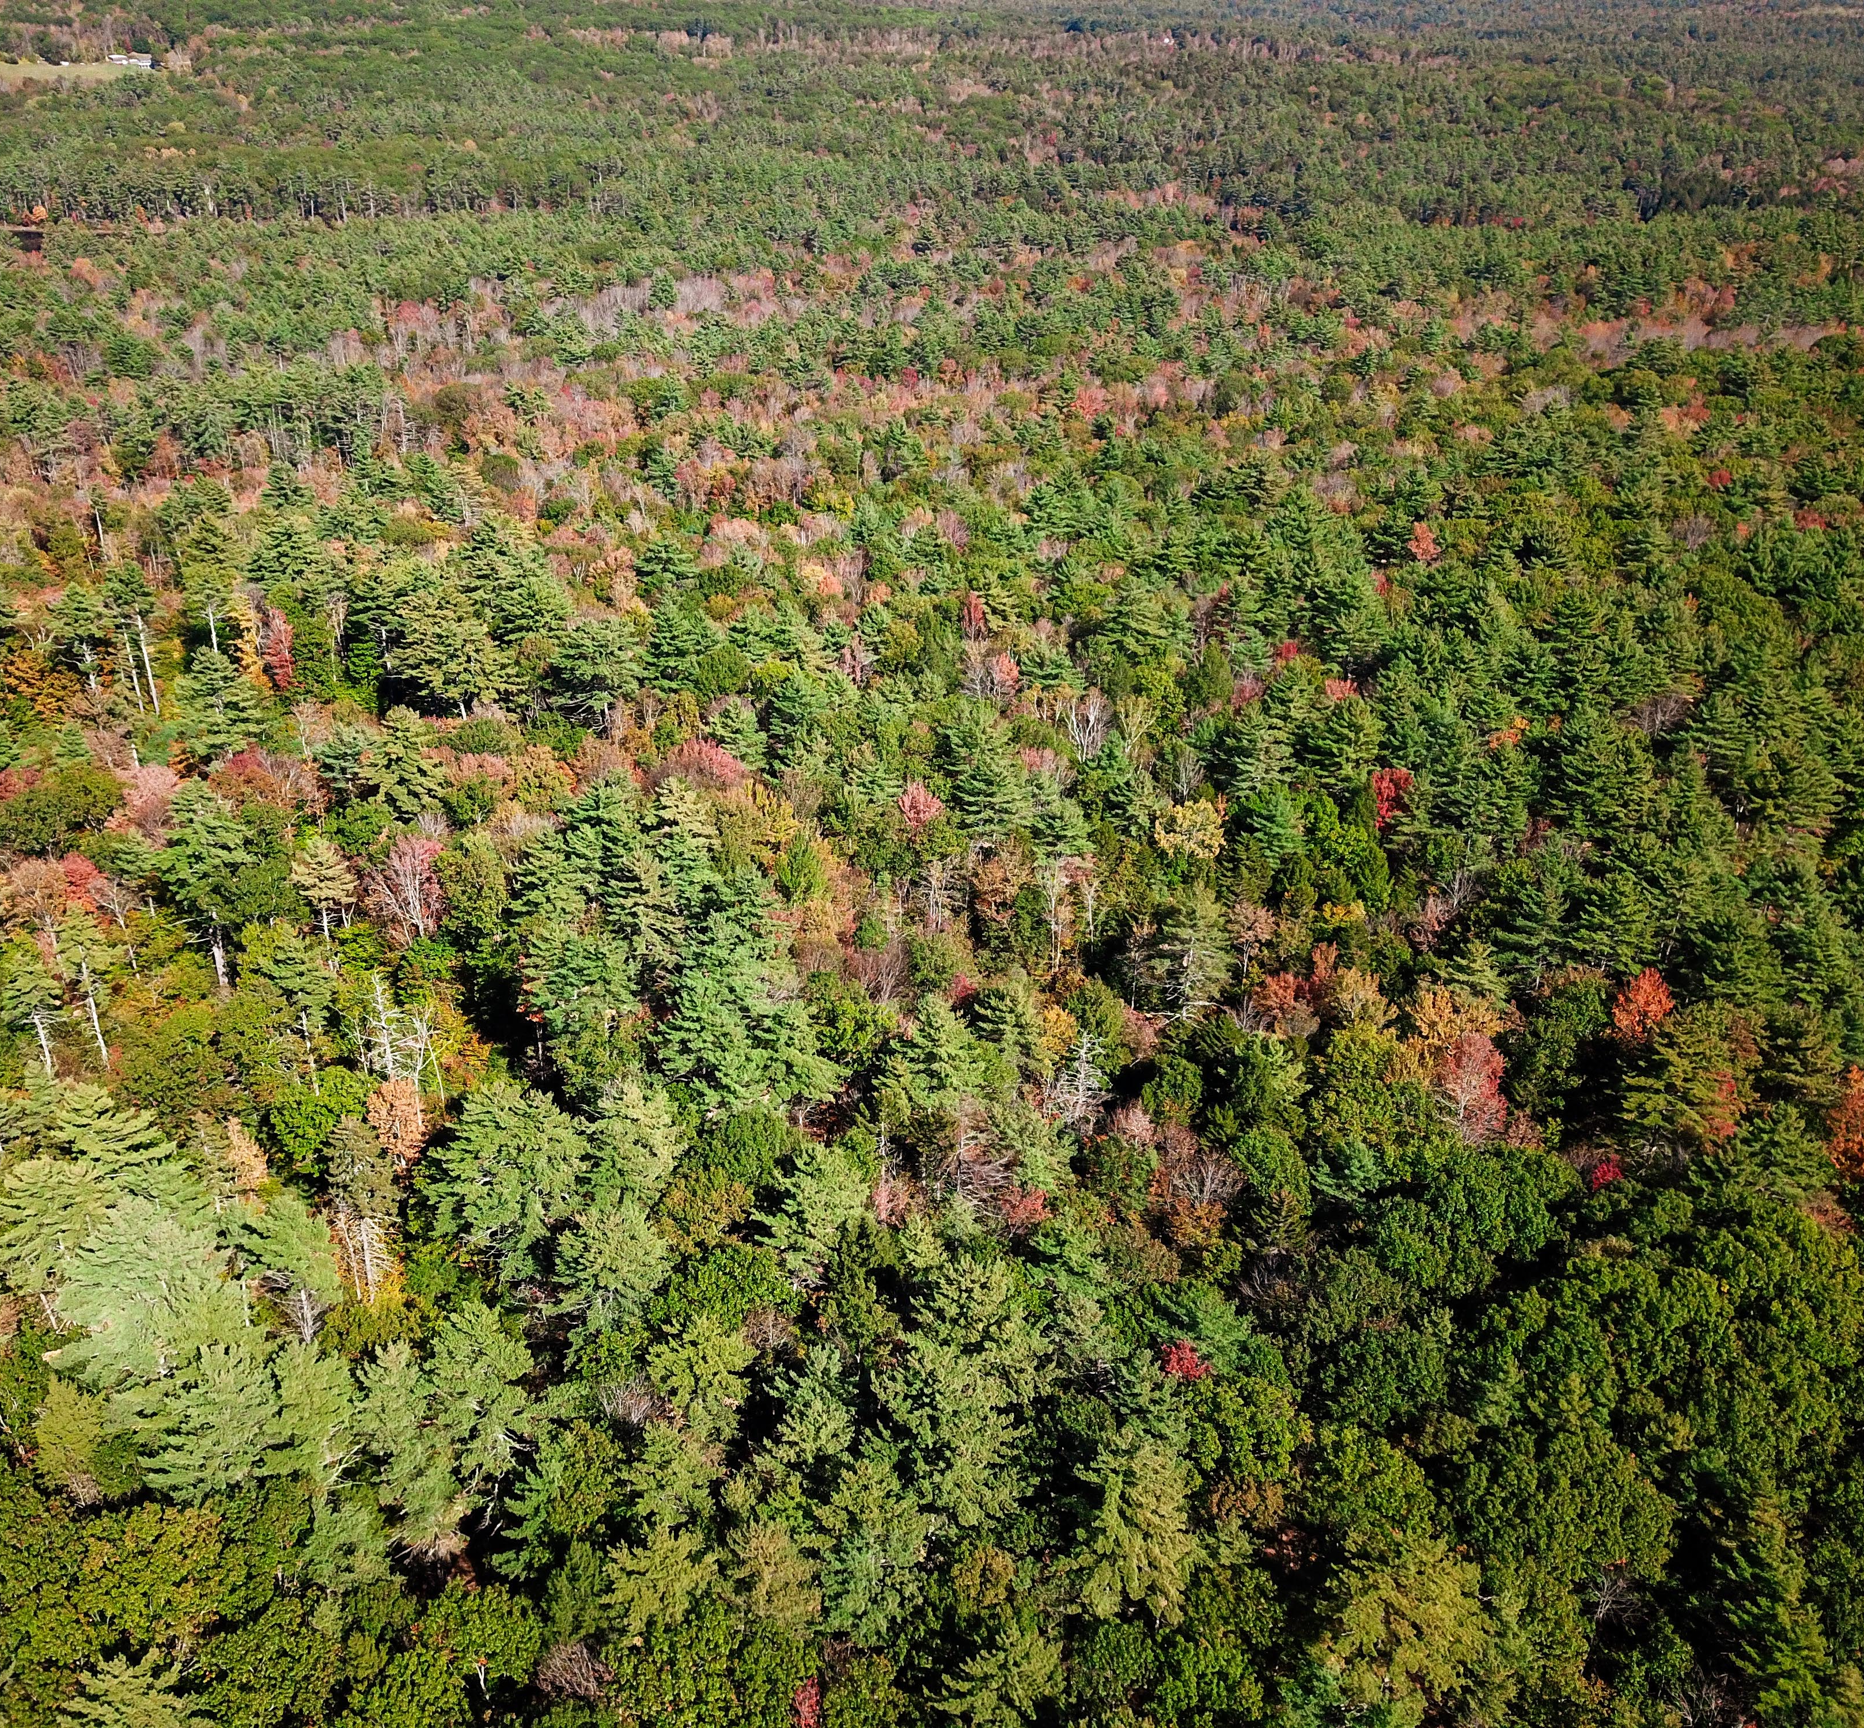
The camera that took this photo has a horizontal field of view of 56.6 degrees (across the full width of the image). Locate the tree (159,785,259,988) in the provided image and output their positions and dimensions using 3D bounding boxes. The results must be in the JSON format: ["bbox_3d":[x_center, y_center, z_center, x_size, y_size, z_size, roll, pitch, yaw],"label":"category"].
[{"bbox_3d":[-71.850,3.420,172.410,9.830,24.500,9.830,0,28,0],"label":"tree"}]

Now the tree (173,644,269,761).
[{"bbox_3d":[-86.650,-16.160,211.410,11.630,22.000,11.630,0,28,0],"label":"tree"}]

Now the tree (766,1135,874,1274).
[{"bbox_3d":[-8.420,28.810,130.010,8.210,20.000,8.210,0,28,0],"label":"tree"}]

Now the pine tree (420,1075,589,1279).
[{"bbox_3d":[-32.260,26.210,131.130,12.500,23.500,12.500,0,28,0],"label":"pine tree"}]

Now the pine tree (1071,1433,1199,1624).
[{"bbox_3d":[12.320,42.120,105.290,7.350,20.000,7.350,0,28,0],"label":"pine tree"}]

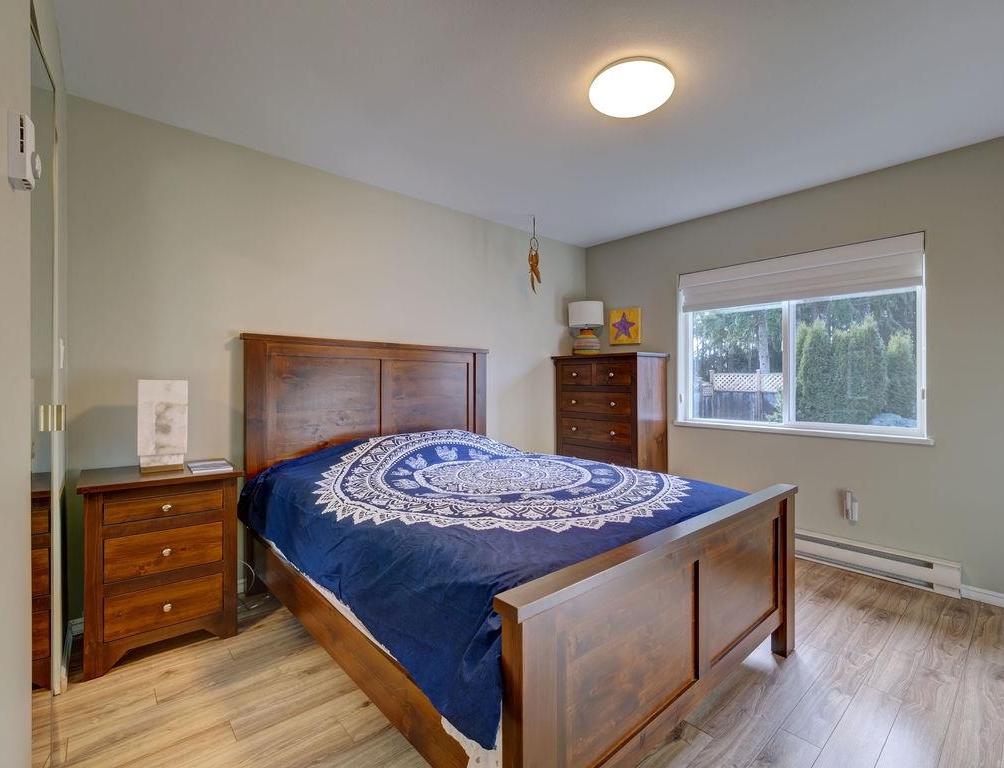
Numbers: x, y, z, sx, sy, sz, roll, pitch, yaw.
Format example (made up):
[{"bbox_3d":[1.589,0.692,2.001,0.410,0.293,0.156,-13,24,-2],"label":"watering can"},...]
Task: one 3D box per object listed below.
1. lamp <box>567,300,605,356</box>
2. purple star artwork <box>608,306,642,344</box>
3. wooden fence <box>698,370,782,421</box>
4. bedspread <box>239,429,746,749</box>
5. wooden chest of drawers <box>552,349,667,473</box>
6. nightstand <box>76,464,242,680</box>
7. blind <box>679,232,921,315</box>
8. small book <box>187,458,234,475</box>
[{"bbox_3d":[0.735,-0.470,4.188,0.310,0.457,0.310,0,1,0],"label":"lamp"},{"bbox_3d":[1.087,-0.504,4.171,0.030,0.310,0.308,0,1,-41],"label":"purple star artwork"},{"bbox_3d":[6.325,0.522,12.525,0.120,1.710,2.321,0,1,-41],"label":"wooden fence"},{"bbox_3d":[-0.086,0.562,2.315,1.710,0.510,2.050,0,1,-41],"label":"bedspread"},{"bbox_3d":[0.902,0.452,4.025,0.470,1.383,0.868,0,1,-41],"label":"wooden chest of drawers"},{"bbox_3d":[-1.555,0.777,2.170,0.576,0.755,0.470,0,1,-41],"label":"nightstand"},{"bbox_3d":[1.934,-0.718,3.258,0.085,0.305,1.474,0,1,-41],"label":"blind"},{"bbox_3d":[-1.393,0.397,2.260,0.160,0.015,0.250,0,1,-41],"label":"small book"}]

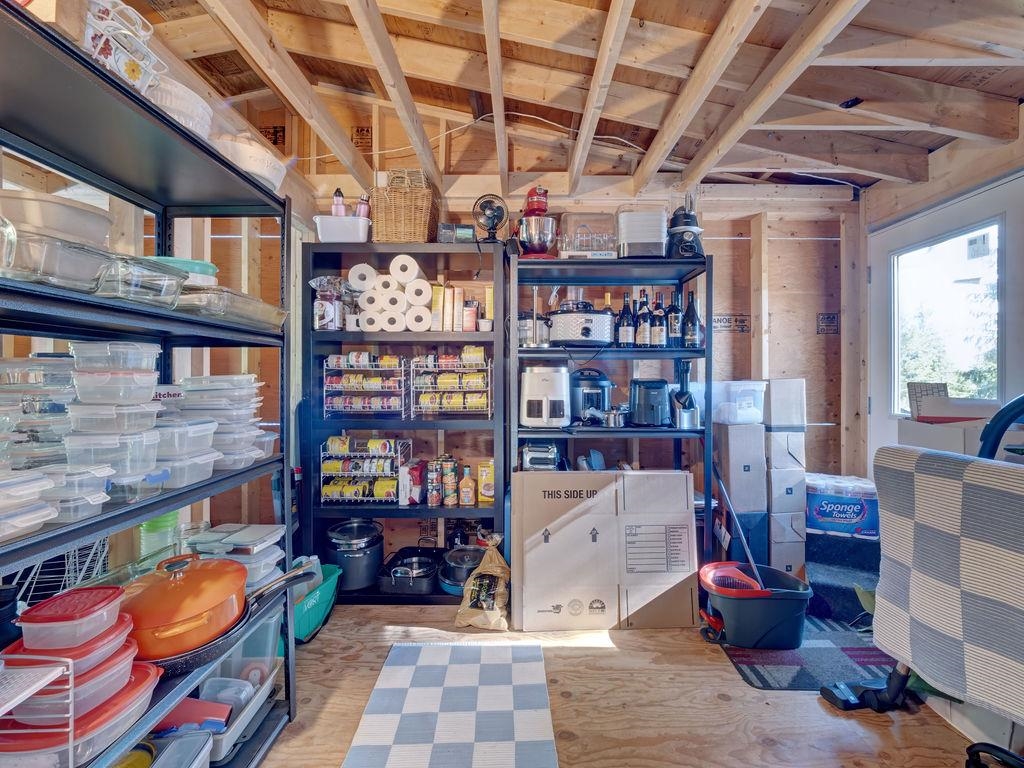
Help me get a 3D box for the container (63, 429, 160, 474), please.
[{"bbox_3d":[-0.867,0.150,0.906,0.132,0.084,0.093,0,0,-1],"label":"container"}]

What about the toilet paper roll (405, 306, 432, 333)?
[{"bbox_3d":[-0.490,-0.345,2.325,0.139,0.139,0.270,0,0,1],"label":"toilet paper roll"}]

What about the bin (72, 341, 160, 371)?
[{"bbox_3d":[-0.893,-0.060,0.941,0.123,0.063,0.102,0,0,0],"label":"bin"}]

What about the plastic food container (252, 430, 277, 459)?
[{"bbox_3d":[-0.860,0.206,1.400,0.115,0.073,0.115,0,0,1],"label":"plastic food container"}]

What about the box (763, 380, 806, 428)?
[{"bbox_3d":[1.382,0.098,2.210,0.176,0.245,0.280,0,1,0],"label":"box"}]

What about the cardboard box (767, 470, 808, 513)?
[{"bbox_3d":[1.448,0.561,2.310,0.180,0.232,0.300,0,0,0],"label":"cardboard box"}]

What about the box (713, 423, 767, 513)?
[{"bbox_3d":[1.233,0.445,2.310,0.200,0.458,0.300,0,0,0],"label":"box"}]

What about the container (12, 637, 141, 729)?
[{"bbox_3d":[-0.899,0.613,0.862,0.160,0.064,0.183,0,0,1],"label":"container"}]

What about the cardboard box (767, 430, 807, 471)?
[{"bbox_3d":[1.448,0.347,2.310,0.180,0.190,0.300,0,0,0],"label":"cardboard box"}]

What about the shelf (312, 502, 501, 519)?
[{"bbox_3d":[-0.543,0.650,2.295,0.950,0.050,0.390,0,1,0],"label":"shelf"}]

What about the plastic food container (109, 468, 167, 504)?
[{"bbox_3d":[-0.865,0.221,0.900,0.155,0.057,0.108,0,0,0],"label":"plastic food container"}]

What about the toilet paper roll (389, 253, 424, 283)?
[{"bbox_3d":[-0.531,-0.566,2.185,0.139,0.139,0.270,0,-2,1],"label":"toilet paper roll"}]

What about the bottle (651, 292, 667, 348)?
[{"bbox_3d":[0.770,-0.329,2.170,0.082,0.302,0.082,0,0,1],"label":"bottle"}]

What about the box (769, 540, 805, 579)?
[{"bbox_3d":[1.518,1.009,2.400,0.191,0.290,0.270,0,0,1],"label":"box"}]

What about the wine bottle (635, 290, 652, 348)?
[{"bbox_3d":[0.688,-0.336,2.162,0.077,0.305,0.077,0,1,0],"label":"wine bottle"}]

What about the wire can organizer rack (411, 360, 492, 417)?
[{"bbox_3d":[-0.311,0.030,2.265,0.410,0.305,0.310,0,1,0],"label":"wire can organizer rack"}]

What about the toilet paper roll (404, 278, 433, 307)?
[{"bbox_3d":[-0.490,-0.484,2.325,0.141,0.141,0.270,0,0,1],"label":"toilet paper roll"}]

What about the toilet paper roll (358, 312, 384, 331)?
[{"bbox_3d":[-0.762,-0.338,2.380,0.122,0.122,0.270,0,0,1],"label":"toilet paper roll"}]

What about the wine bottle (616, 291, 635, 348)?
[{"bbox_3d":[0.600,-0.331,2.162,0.081,0.296,0.081,0,1,0],"label":"wine bottle"}]

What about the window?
[{"bbox_3d":[2.140,-0.282,2.075,0.060,0.920,0.540,0,0,0],"label":"window"}]

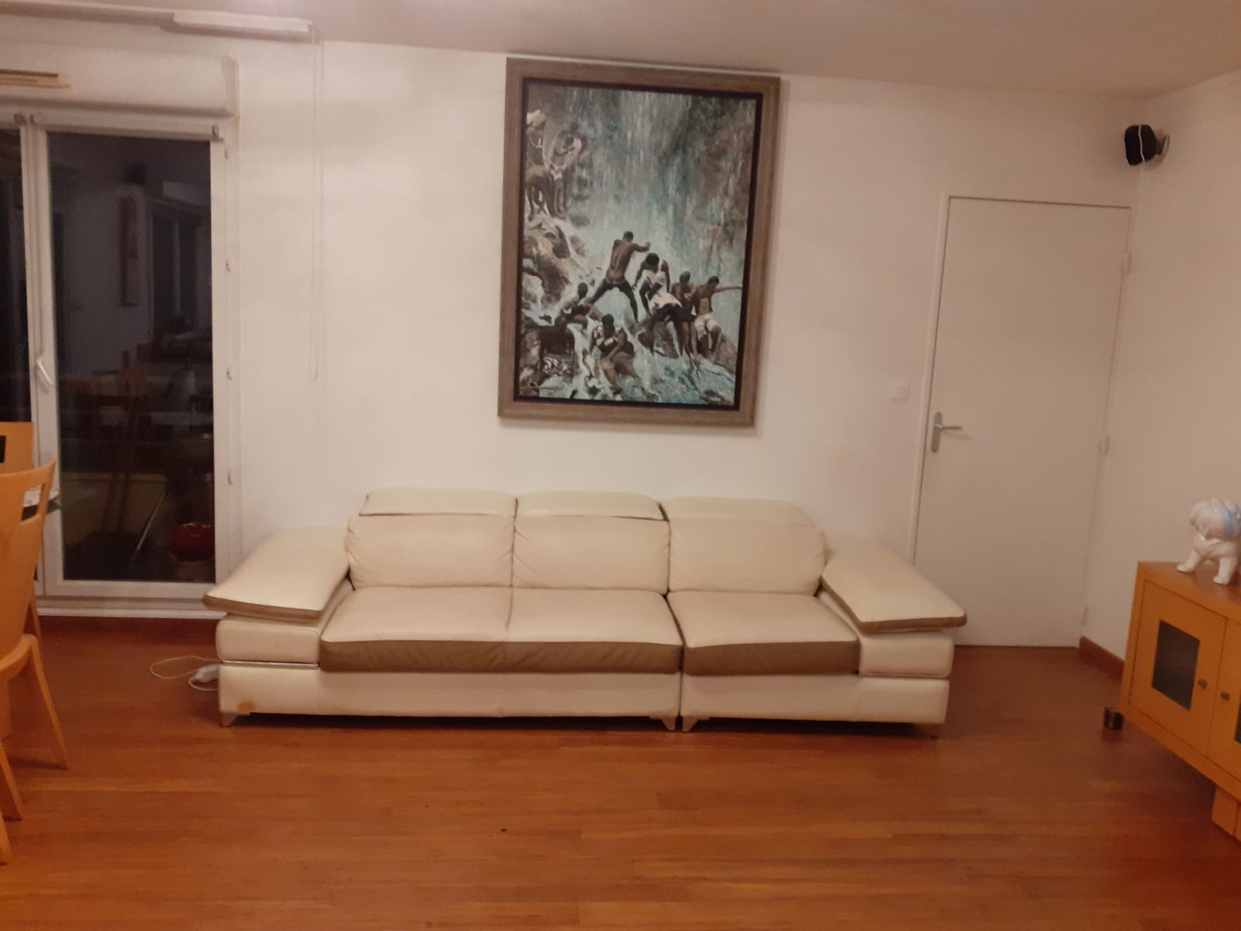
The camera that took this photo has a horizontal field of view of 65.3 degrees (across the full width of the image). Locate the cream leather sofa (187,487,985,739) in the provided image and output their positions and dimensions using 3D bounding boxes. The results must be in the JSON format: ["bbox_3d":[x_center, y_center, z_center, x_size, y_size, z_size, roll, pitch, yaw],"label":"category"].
[{"bbox_3d":[-0.115,0.517,3.833,2.680,0.730,0.980,2,8,-5],"label":"cream leather sofa"}]

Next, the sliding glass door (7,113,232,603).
[{"bbox_3d":[-2.071,-0.417,4.102,0.850,2.040,0.070,2,8,-5],"label":"sliding glass door"}]

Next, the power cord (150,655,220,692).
[{"bbox_3d":[-1.666,0.790,3.805,0.350,0.050,0.370,2,8,-5],"label":"power cord"}]

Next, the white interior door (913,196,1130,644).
[{"bbox_3d":[1.814,-0.153,4.456,0.840,2.050,0.045,2,8,-5],"label":"white interior door"}]

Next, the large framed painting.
[{"bbox_3d":[0.070,-0.924,4.137,1.140,1.475,0.050,2,10,-5],"label":"large framed painting"}]

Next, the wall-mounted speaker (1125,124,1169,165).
[{"bbox_3d":[2.235,-1.367,4.113,0.150,0.148,0.100,-14,14,-19],"label":"wall-mounted speaker"}]

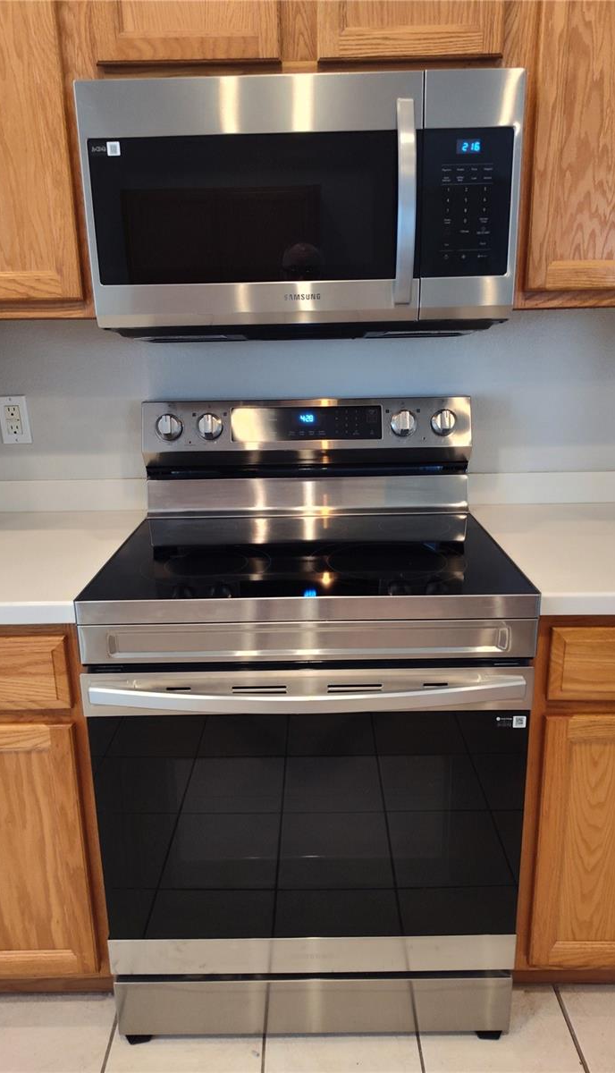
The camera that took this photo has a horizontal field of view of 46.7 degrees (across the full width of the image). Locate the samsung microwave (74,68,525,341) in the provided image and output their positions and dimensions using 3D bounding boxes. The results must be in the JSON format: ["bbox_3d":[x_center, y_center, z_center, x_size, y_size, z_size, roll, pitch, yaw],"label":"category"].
[{"bbox_3d":[-0.008,-0.618,1.420,0.759,0.425,0.403,-1,16,1],"label":"samsung microwave"}]

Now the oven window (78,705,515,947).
[{"bbox_3d":[0.006,0.518,1.264,0.745,0.462,0.020,-1,16,1],"label":"oven window"}]

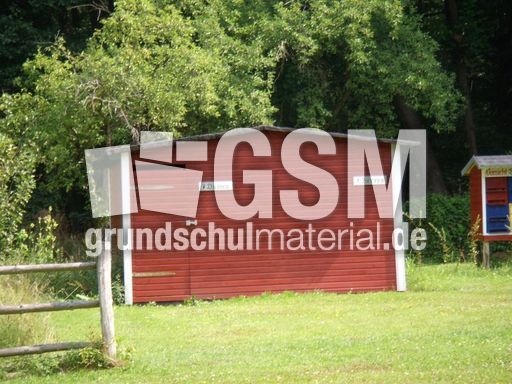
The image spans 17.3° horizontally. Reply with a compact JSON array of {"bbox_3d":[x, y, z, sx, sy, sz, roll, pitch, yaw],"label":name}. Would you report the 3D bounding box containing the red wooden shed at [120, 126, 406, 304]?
[{"bbox_3d":[-0.096,0.310,26.279,4.300,2.500,3.200,-2,0,-8],"label":"red wooden shed"}]

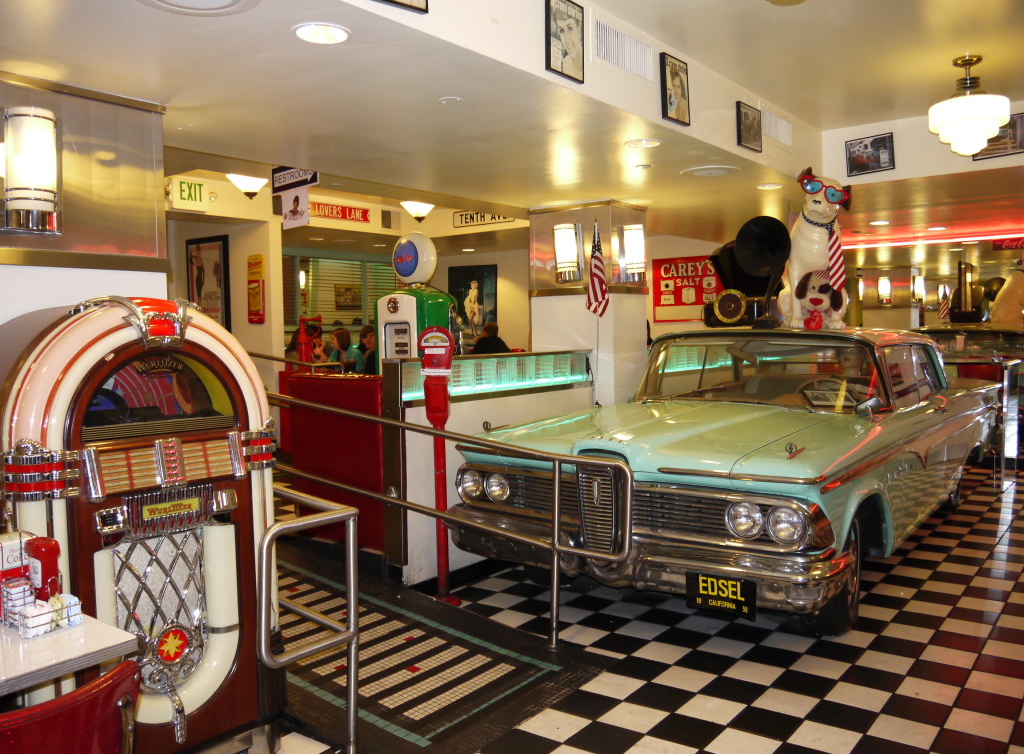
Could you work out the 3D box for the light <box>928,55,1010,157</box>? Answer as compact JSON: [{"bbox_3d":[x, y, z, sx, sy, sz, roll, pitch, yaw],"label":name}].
[{"bbox_3d":[2.435,-1.445,4.427,0.385,0.485,0.385,1,3,38],"label":"light"}]

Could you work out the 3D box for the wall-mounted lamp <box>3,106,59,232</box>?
[{"bbox_3d":[-1.713,-0.733,2.975,0.105,0.440,0.232,1,3,38],"label":"wall-mounted lamp"}]

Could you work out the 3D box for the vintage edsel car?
[{"bbox_3d":[1.960,0.358,5.661,2.000,1.400,5.350,1,3,37],"label":"vintage edsel car"}]

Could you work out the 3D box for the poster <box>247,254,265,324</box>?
[{"bbox_3d":[-1.913,-0.653,6.174,0.205,0.510,0.020,3,5,38],"label":"poster"}]

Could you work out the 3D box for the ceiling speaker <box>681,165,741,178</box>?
[{"bbox_3d":[1.119,-1.141,4.657,0.335,0.030,0.335,-2,3,0],"label":"ceiling speaker"}]

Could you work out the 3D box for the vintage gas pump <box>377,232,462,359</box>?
[{"bbox_3d":[-0.781,-0.205,6.993,0.510,2.040,0.500,1,3,38],"label":"vintage gas pump"}]

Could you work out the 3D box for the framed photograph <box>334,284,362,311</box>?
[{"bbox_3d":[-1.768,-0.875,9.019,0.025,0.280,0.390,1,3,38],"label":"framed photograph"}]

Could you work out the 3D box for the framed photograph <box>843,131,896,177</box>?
[{"bbox_3d":[2.231,-1.384,5.163,0.285,0.225,0.022,-3,1,38],"label":"framed photograph"}]

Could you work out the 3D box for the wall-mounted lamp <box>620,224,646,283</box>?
[{"bbox_3d":[0.828,-0.845,5.619,0.120,0.400,0.170,1,3,38],"label":"wall-mounted lamp"}]

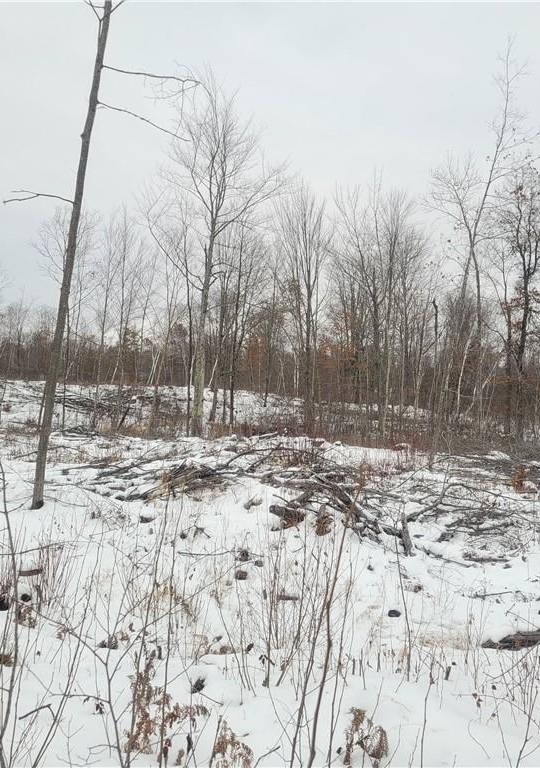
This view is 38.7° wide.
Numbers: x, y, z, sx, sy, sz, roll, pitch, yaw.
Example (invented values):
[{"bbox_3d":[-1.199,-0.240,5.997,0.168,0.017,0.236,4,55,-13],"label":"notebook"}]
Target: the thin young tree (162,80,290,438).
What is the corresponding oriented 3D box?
[{"bbox_3d":[-1.482,-4.041,24.000,4.000,11.300,3.800,0,2,0],"label":"thin young tree"}]

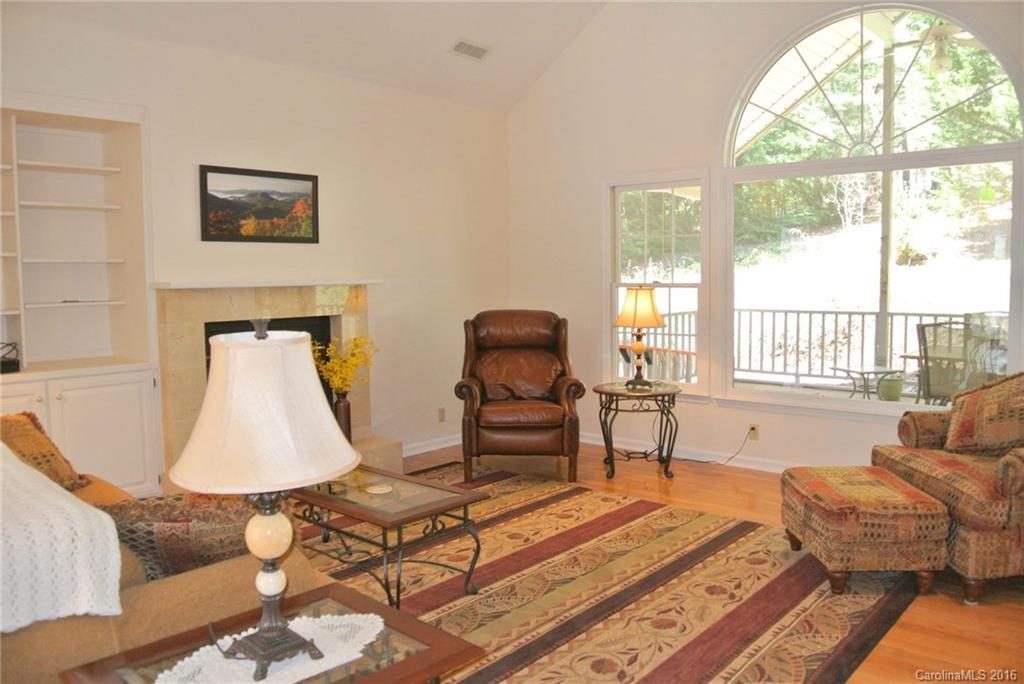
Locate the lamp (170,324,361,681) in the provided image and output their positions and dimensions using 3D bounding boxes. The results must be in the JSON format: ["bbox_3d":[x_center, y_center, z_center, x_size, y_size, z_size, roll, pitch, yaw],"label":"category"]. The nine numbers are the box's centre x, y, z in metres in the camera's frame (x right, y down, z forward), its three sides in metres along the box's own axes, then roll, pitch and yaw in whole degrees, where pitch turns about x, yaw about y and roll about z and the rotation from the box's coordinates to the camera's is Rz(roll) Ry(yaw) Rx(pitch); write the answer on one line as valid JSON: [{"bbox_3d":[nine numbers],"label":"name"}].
[{"bbox_3d":[-0.516,0.311,1.605,0.394,0.717,0.394,3,6,38],"label":"lamp"}]

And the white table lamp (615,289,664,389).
[{"bbox_3d":[0.903,-0.035,5.447,0.385,0.722,0.385,0,5,0],"label":"white table lamp"}]

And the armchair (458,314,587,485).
[{"bbox_3d":[0.059,0.356,5.580,0.868,1.124,0.907,0,5,1],"label":"armchair"}]

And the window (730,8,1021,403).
[{"bbox_3d":[2.255,-0.859,4.966,1.737,2.505,0.100,3,6,38],"label":"window"}]

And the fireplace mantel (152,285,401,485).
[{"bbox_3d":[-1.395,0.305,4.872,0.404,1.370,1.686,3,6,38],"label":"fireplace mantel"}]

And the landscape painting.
[{"bbox_3d":[-1.549,-0.849,4.826,0.030,0.442,0.846,3,6,38],"label":"landscape painting"}]

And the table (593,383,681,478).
[{"bbox_3d":[0.904,0.619,5.501,0.631,0.601,0.631,0,5,0],"label":"table"}]

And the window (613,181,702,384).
[{"bbox_3d":[1.118,-0.452,5.917,0.748,1.551,0.090,3,6,38],"label":"window"}]

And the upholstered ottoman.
[{"bbox_3d":[1.629,0.886,3.613,0.492,0.386,0.640,0,5,1],"label":"upholstered ottoman"}]

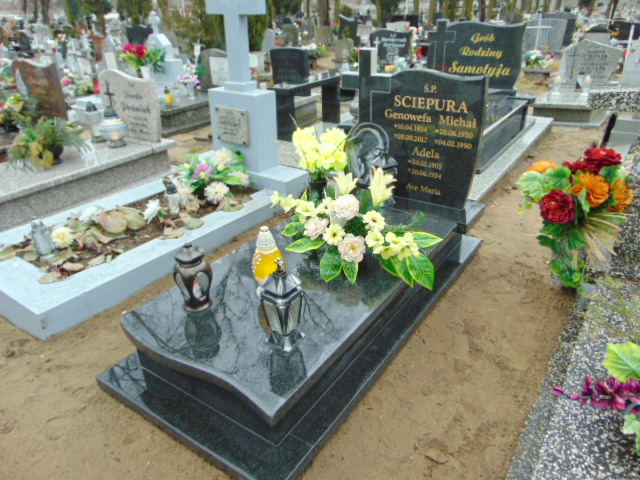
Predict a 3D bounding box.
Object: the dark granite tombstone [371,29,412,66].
[{"bbox_3d":[1.213,-3.337,8.042,0.760,0.620,0.110,16,30,30],"label":"dark granite tombstone"}]

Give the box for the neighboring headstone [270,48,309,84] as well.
[{"bbox_3d":[-0.369,-2.069,5.715,0.500,0.520,0.110,16,30,30],"label":"neighboring headstone"}]

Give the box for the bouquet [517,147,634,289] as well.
[{"bbox_3d":[1.200,-0.100,2.190,0.470,0.620,0.400,16,30,30],"label":"bouquet"}]

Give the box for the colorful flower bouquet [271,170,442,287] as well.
[{"bbox_3d":[0.150,-0.072,2.035,0.680,0.370,0.480,16,30,30],"label":"colorful flower bouquet"}]

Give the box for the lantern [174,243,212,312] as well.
[{"bbox_3d":[-0.426,0.120,1.565,0.125,0.242,0.125,0,26,0],"label":"lantern"}]

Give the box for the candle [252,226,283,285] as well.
[{"bbox_3d":[-0.208,0.088,1.828,0.115,0.285,0.115,0,26,0],"label":"candle"}]

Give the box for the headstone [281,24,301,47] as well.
[{"bbox_3d":[-0.976,-6.905,15.655,0.720,0.620,0.110,16,30,30],"label":"headstone"}]

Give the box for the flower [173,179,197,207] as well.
[{"bbox_3d":[-0.897,-0.311,3.060,0.150,0.160,0.120,3,26,7],"label":"flower"}]

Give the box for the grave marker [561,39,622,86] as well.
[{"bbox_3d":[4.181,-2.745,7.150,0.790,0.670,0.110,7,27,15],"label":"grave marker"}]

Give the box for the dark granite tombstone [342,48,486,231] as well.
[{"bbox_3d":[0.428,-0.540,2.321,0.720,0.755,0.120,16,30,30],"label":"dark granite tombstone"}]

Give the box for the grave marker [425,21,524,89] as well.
[{"bbox_3d":[1.671,-2.032,5.084,1.030,0.700,0.110,16,30,30],"label":"grave marker"}]

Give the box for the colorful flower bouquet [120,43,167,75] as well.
[{"bbox_3d":[-2.289,-2.356,6.000,0.560,0.380,0.420,16,30,30],"label":"colorful flower bouquet"}]

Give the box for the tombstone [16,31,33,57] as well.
[{"bbox_3d":[-7.711,-5.102,12.000,0.500,0.620,0.120,16,30,30],"label":"tombstone"}]

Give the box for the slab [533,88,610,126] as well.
[{"bbox_3d":[3.257,-1.760,6.017,0.800,0.210,1.800,16,30,30],"label":"slab"}]

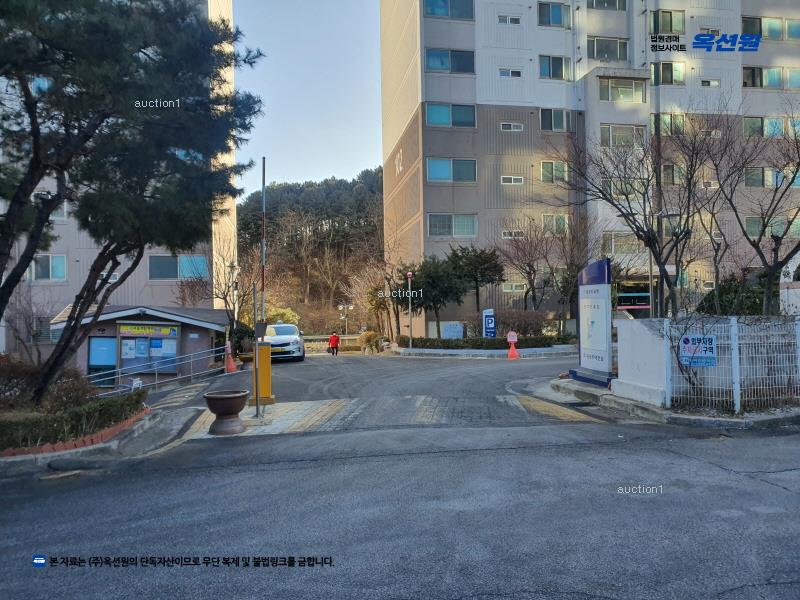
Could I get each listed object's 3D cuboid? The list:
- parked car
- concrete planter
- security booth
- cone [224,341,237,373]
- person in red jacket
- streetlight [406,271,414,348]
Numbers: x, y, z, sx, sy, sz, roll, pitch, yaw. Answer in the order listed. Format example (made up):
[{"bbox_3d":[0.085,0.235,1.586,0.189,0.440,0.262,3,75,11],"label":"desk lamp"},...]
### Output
[{"bbox_3d":[-5.189,1.821,26.200,1.860,1.480,4.850,-1,0,-9],"label":"parked car"},{"bbox_3d":[-2.285,1.500,7.950,0.610,0.520,0.610,-1,0,0],"label":"concrete planter"},{"bbox_3d":[-9.523,1.678,23.000,5.700,2.870,3.400,-1,0,-10],"label":"security booth"},{"bbox_3d":[-5.404,1.811,19.300,0.370,0.990,0.370,-1,0,-10],"label":"cone"},{"bbox_3d":[-4.110,2.789,38.000,0.600,1.560,0.380,-1,0,-6],"label":"person in red jacket"},{"bbox_3d":[0.450,0.440,25.800,0.320,3.360,0.320,-1,0,0],"label":"streetlight"}]

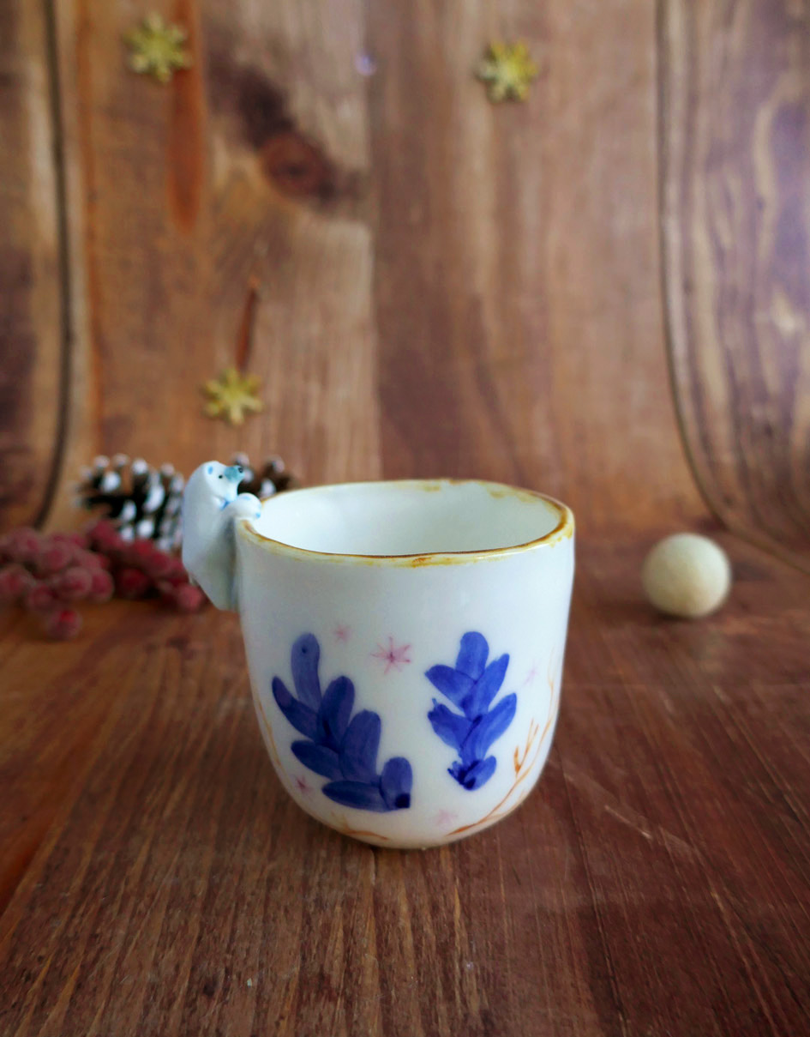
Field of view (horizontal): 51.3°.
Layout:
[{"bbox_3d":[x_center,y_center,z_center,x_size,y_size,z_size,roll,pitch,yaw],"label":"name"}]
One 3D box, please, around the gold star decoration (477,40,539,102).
[{"bbox_3d":[0.064,-0.275,0.518,0.036,0.037,0.005,-2,3,-2],"label":"gold star decoration"}]

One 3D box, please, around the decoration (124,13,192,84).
[{"bbox_3d":[-0.148,-0.283,0.507,0.038,0.041,0.005,-2,3,-2],"label":"decoration"}]

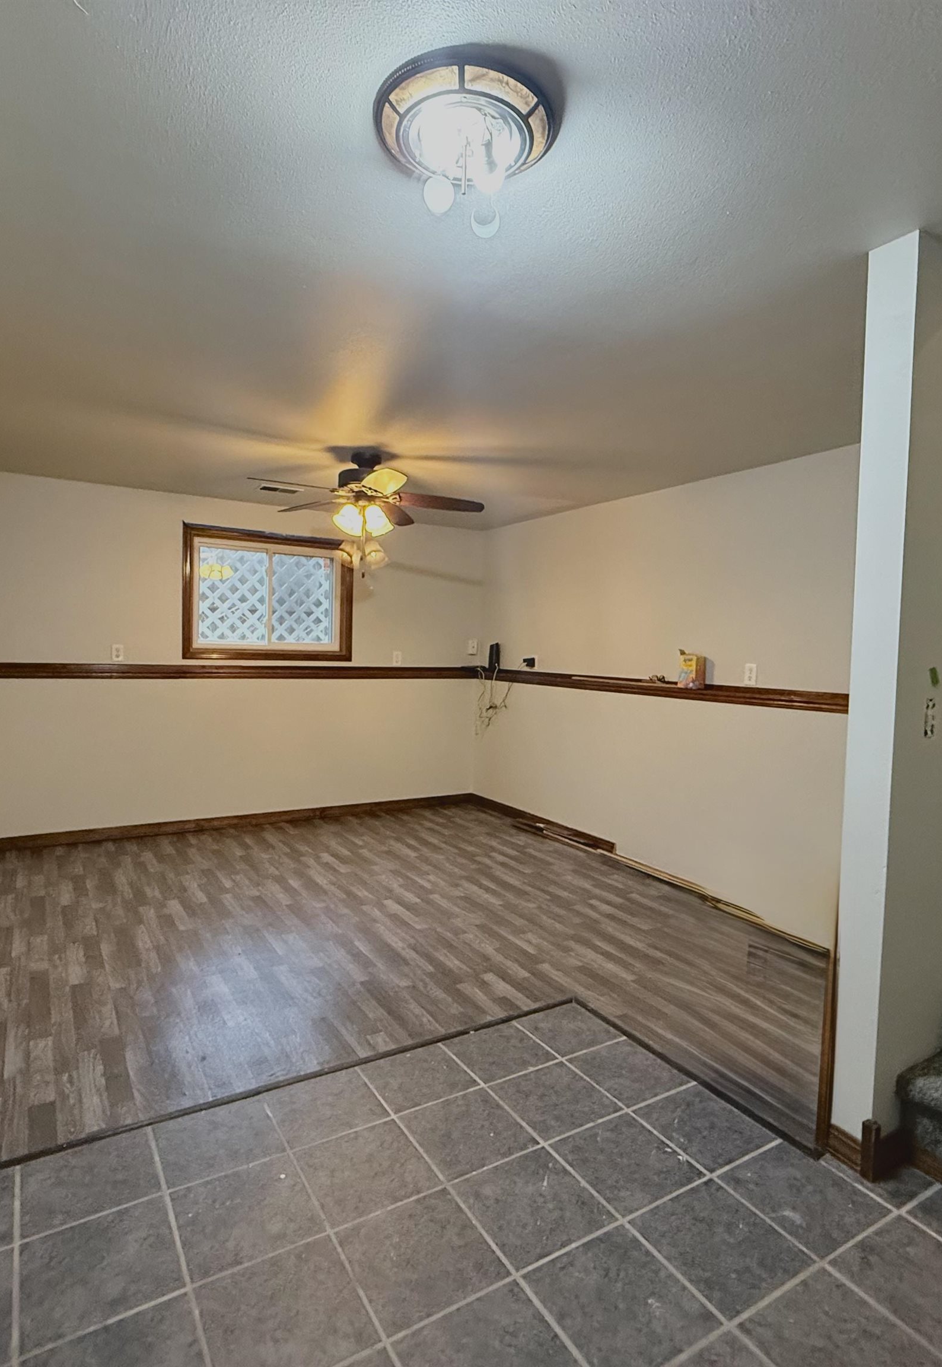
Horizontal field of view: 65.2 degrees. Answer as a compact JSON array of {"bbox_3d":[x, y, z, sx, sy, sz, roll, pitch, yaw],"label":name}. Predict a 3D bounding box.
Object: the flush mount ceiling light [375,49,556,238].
[{"bbox_3d":[-0.008,-1.073,1.498,0.380,0.165,0.380,1,3,0],"label":"flush mount ceiling light"}]

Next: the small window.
[{"bbox_3d":[-1.566,-0.686,5.834,1.345,1.005,0.100,0,3,-31],"label":"small window"}]

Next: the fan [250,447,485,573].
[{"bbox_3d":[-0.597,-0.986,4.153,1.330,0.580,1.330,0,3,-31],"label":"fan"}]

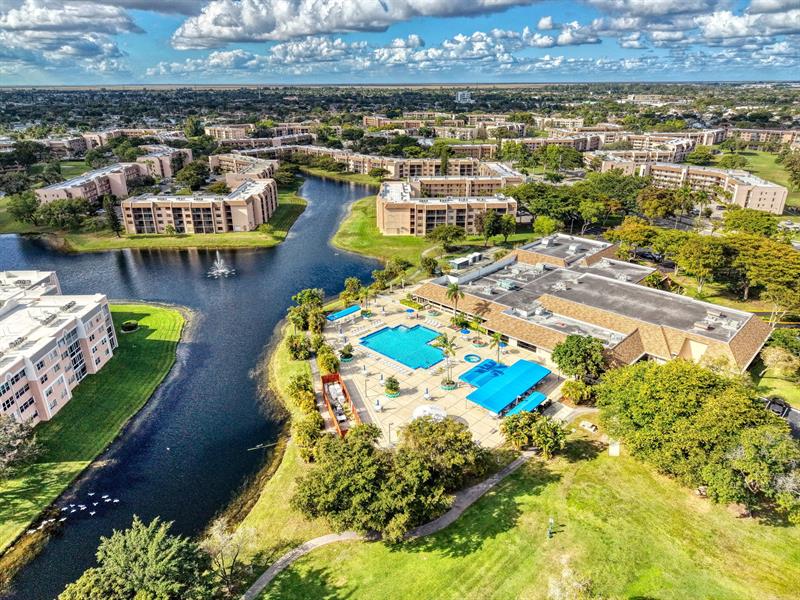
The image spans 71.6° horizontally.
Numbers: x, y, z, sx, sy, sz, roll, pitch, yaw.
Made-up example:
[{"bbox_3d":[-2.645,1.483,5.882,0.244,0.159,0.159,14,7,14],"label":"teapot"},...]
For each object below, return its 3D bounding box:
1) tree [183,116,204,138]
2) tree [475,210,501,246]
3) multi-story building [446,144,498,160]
[{"bbox_3d":[-215.633,-180.385,579.234,22.973,19.599,22.284,-8,23,-18],"label":"tree"},{"bbox_3d":[31.400,-25.710,199.735,9.230,12.970,8.950,0,22,0],"label":"tree"},{"bbox_3d":[52.316,-106.603,405.633,35.850,12.200,12.090,1,22,2],"label":"multi-story building"}]

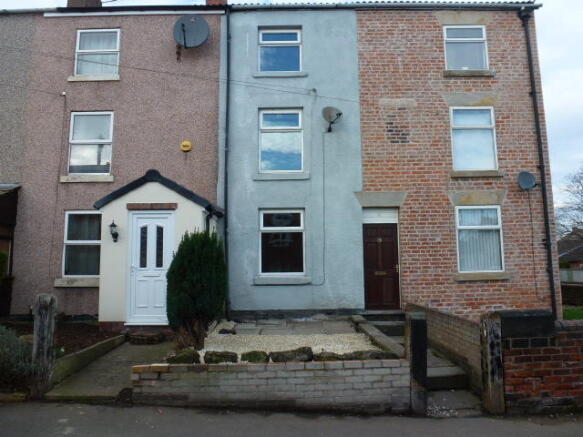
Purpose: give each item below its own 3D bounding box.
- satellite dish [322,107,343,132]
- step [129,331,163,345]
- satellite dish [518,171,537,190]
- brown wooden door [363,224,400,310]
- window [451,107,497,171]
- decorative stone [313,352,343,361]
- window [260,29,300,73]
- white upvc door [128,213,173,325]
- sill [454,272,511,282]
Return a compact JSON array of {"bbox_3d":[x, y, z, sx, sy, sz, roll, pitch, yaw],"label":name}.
[{"bbox_3d":[0.947,-2.282,9.332,0.450,0.530,0.380,2,-7,-22],"label":"satellite dish"},{"bbox_3d":[-2.605,2.195,7.409,0.650,0.146,0.370,-1,-7,0],"label":"step"},{"bbox_3d":[5.338,-0.848,9.131,0.430,0.420,0.310,2,-7,-18],"label":"satellite dish"},{"bbox_3d":[2.073,1.110,9.310,0.820,1.980,0.070,-1,-7,0],"label":"brown wooden door"},{"bbox_3d":[4.288,-1.875,9.512,1.054,1.534,0.090,-1,-7,-1],"label":"window"},{"bbox_3d":[0.438,1.669,4.900,0.357,0.085,0.200,-1,-7,-1],"label":"decorative stone"},{"bbox_3d":[-0.263,-4.024,9.723,1.019,1.078,0.090,-1,-7,-1],"label":"window"},{"bbox_3d":[-2.559,0.892,7.409,0.865,2.071,0.090,-1,-7,-1],"label":"white upvc door"},{"bbox_3d":[4.290,1.318,9.155,1.260,0.170,0.170,-1,-7,0],"label":"sill"}]

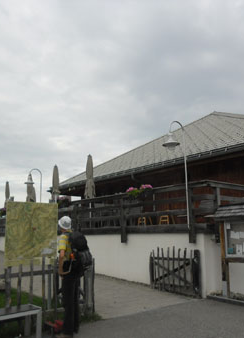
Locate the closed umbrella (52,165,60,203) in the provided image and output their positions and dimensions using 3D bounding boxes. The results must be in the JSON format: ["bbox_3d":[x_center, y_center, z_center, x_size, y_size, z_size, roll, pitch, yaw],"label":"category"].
[{"bbox_3d":[-2.773,1.283,14.755,0.400,2.860,0.400,-1,-11,0],"label":"closed umbrella"}]

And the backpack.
[{"bbox_3d":[-0.623,1.268,5.270,0.300,0.630,0.330,-9,-14,35],"label":"backpack"}]

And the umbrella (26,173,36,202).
[{"bbox_3d":[-4.315,1.665,16.617,0.400,2.860,0.400,-1,-11,0],"label":"umbrella"}]

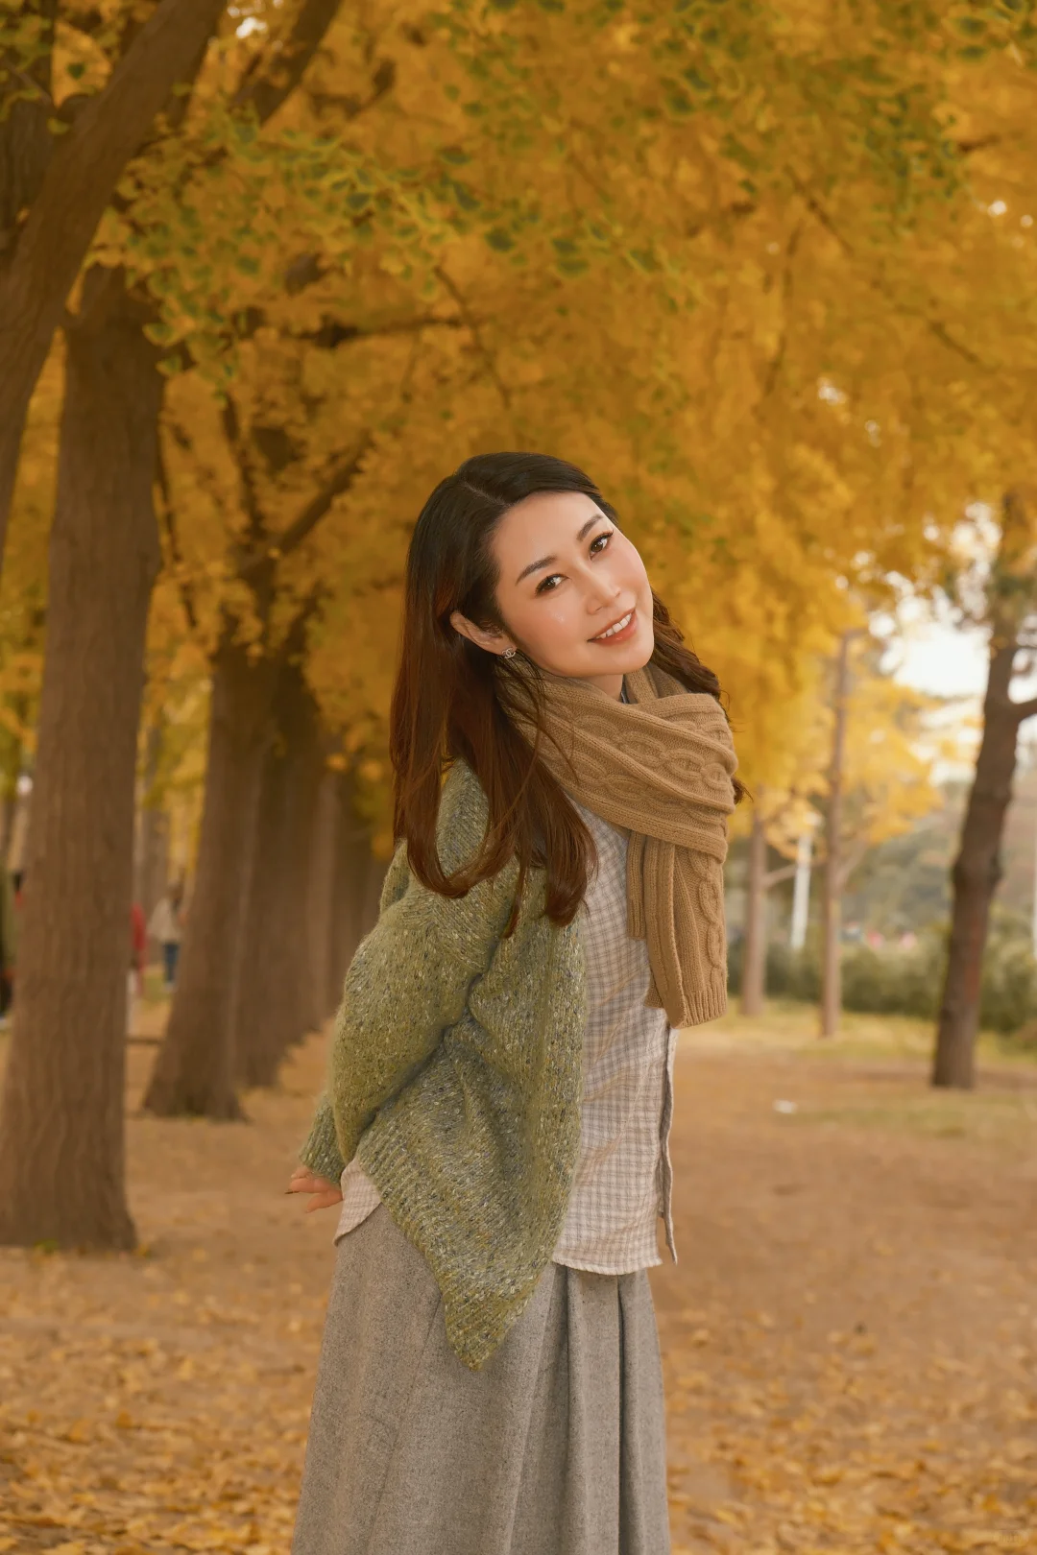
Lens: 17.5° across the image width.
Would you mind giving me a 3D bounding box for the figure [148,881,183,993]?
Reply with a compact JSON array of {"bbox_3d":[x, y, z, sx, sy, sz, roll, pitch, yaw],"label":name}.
[{"bbox_3d":[-5.328,2.401,50.843,0.520,1.667,0.400,-2,-3,45],"label":"figure"}]

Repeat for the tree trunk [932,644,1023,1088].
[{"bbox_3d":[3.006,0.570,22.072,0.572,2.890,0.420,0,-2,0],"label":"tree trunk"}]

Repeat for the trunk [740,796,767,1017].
[{"bbox_3d":[2.679,1.460,38.374,0.305,2.492,0.270,0,-2,0],"label":"trunk"}]

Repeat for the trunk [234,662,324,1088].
[{"bbox_3d":[-1.613,0.630,22.134,0.612,2.775,0.550,0,-2,0],"label":"trunk"}]

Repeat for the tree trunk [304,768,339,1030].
[{"bbox_3d":[-1.963,1.201,33.378,0.400,2.586,0.400,0,-2,0],"label":"tree trunk"}]

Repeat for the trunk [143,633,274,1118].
[{"bbox_3d":[-1.745,0.531,18.861,0.684,2.695,0.600,0,-2,0],"label":"trunk"}]

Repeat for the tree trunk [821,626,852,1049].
[{"bbox_3d":[2.949,0.520,31.263,0.292,3.768,0.240,0,-2,0],"label":"tree trunk"}]

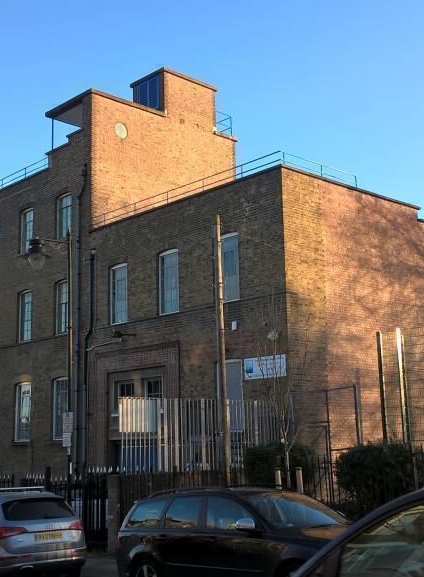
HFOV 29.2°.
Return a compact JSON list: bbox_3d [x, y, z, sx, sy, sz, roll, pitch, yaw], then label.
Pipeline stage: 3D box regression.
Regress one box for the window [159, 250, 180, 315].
[{"bbox_3d":[-1.309,-0.200,25.455,0.150,2.030,1.030,8,-14,-44],"label":"window"}]

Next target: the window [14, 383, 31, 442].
[{"bbox_3d":[-7.253,4.763,31.170,0.150,2.220,1.080,9,-15,-44],"label":"window"}]

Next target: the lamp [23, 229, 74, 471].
[{"bbox_3d":[-3.043,2.120,15.546,1.020,6.250,0.360,8,-14,-44],"label":"lamp"}]

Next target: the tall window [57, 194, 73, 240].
[{"bbox_3d":[-5.469,-2.640,30.462,0.180,1.850,1.060,9,-15,-43],"label":"tall window"}]

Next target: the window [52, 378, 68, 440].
[{"bbox_3d":[-5.324,4.333,29.163,0.180,2.220,1.060,9,-15,-43],"label":"window"}]

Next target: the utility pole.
[{"bbox_3d":[0.260,1.756,17.297,0.160,6.920,0.160,9,-15,-44],"label":"utility pole"}]

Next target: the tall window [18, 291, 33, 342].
[{"bbox_3d":[-7.290,1.112,31.816,0.150,2.040,1.000,9,-15,-44],"label":"tall window"}]

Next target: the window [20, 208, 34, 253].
[{"bbox_3d":[-7.118,-2.243,31.693,0.150,1.770,1.030,8,-14,-44],"label":"window"}]

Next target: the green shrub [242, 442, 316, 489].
[{"bbox_3d":[1.344,3.975,15.970,1.150,1.800,1.500,9,-15,-43],"label":"green shrub"}]

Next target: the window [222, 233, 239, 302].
[{"bbox_3d":[0.420,-0.589,24.084,0.150,2.040,1.000,9,-15,-44],"label":"window"}]

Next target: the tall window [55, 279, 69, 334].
[{"bbox_3d":[-5.335,0.664,29.469,0.150,1.980,1.030,8,-14,-44],"label":"tall window"}]

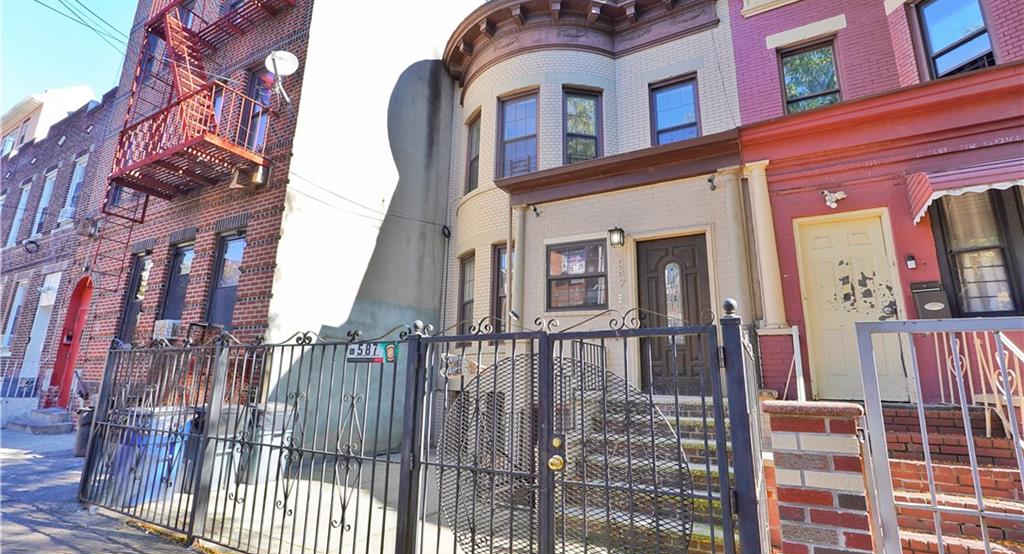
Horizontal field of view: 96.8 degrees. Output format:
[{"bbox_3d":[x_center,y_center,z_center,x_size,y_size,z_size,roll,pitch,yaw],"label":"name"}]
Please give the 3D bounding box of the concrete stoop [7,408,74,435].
[{"bbox_3d":[-8.922,2.712,8.623,1.360,0.380,0.560,-6,-15,28],"label":"concrete stoop"}]

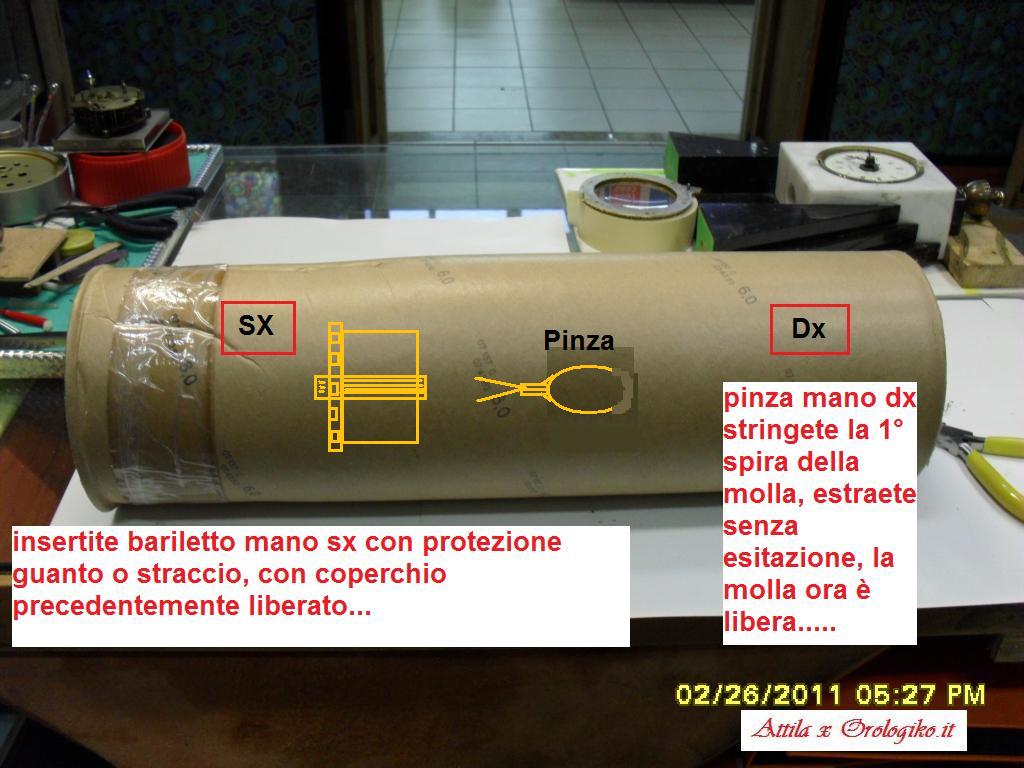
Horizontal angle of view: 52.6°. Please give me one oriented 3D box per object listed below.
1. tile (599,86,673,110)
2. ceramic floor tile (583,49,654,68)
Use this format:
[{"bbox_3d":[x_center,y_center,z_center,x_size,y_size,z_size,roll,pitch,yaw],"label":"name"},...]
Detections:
[{"bbox_3d":[0.551,-1.258,4.598,0.320,0.010,0.320,0,32,-3],"label":"tile"},{"bbox_3d":[0.525,-1.602,5.142,0.320,0.010,0.320,0,32,-3],"label":"ceramic floor tile"}]

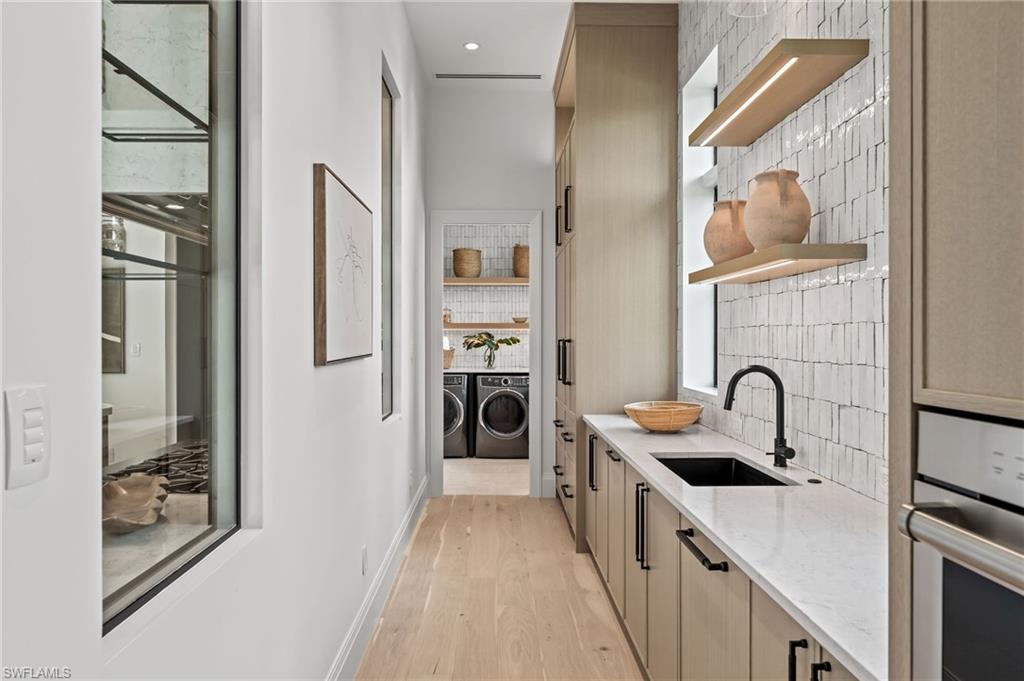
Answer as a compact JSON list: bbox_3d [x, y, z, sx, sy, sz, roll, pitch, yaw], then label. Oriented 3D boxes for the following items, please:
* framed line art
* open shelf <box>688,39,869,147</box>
[{"bbox_3d":[-0.618,-0.243,2.572,0.039,0.632,0.836,0,0,-1],"label":"framed line art"},{"bbox_3d":[0.980,-0.931,2.673,0.277,0.050,1.025,0,0,-1],"label":"open shelf"}]

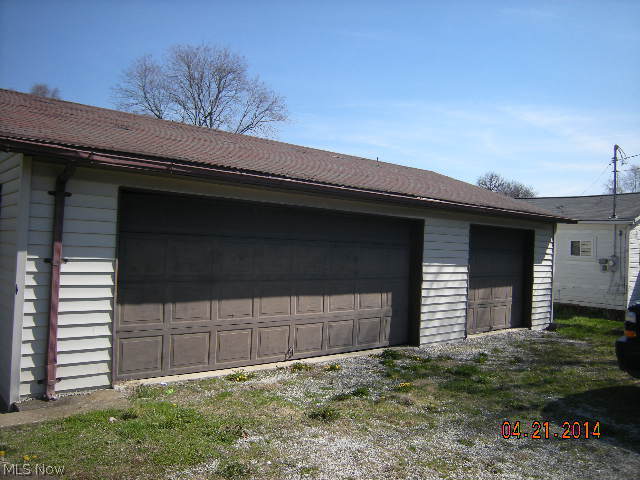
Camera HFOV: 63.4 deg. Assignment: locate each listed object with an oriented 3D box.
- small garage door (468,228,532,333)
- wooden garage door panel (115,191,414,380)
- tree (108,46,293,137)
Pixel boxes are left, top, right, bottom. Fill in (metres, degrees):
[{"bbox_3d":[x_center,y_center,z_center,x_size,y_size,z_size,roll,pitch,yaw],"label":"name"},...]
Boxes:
[{"bbox_3d":[3.462,0.751,10.183,2.380,2.070,0.120,3,-1,-40],"label":"small garage door"},{"bbox_3d":[-0.318,0.560,6.962,4.800,2.080,0.120,3,-1,-40],"label":"wooden garage door panel"},{"bbox_3d":[-6.451,-4.244,26.922,9.600,11.913,9.200,2,-1,0],"label":"tree"}]

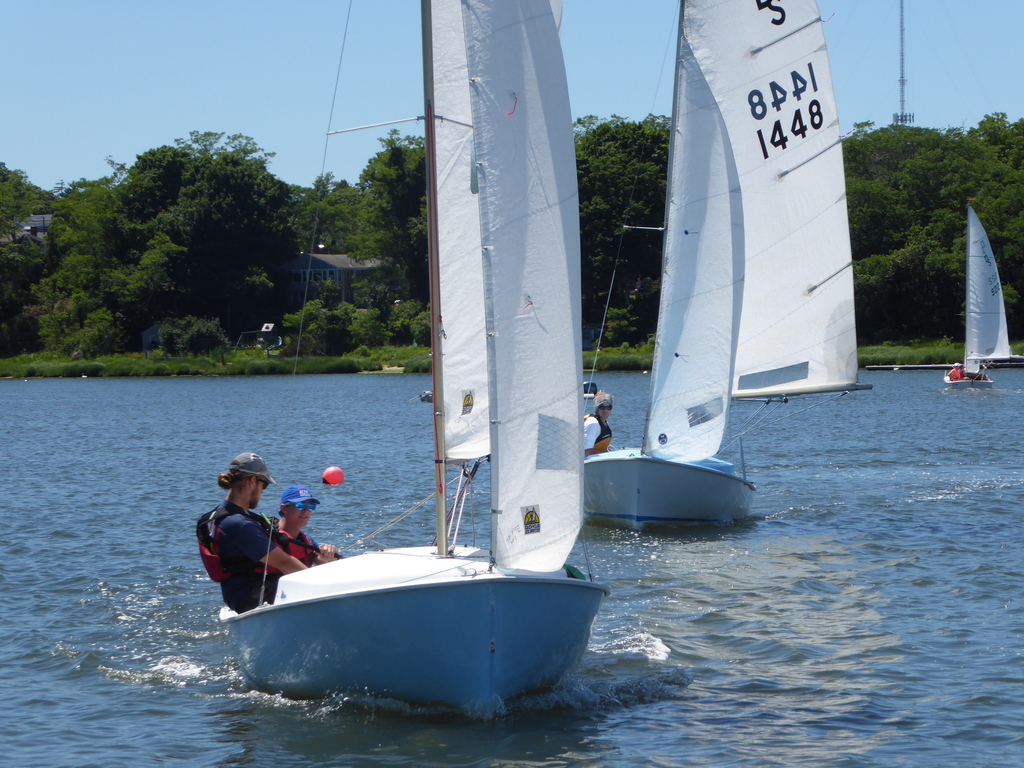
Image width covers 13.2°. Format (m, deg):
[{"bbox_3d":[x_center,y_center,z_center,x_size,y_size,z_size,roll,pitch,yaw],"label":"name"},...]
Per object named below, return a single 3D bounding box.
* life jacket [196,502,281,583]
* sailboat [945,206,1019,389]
[{"bbox_3d":[-1.410,0.835,23.100,0.410,0.430,0.430,-1,0,0],"label":"life jacket"},{"bbox_3d":[18.600,-3.450,177.000,2.700,7.350,5.100,-1,0,2],"label":"sailboat"}]

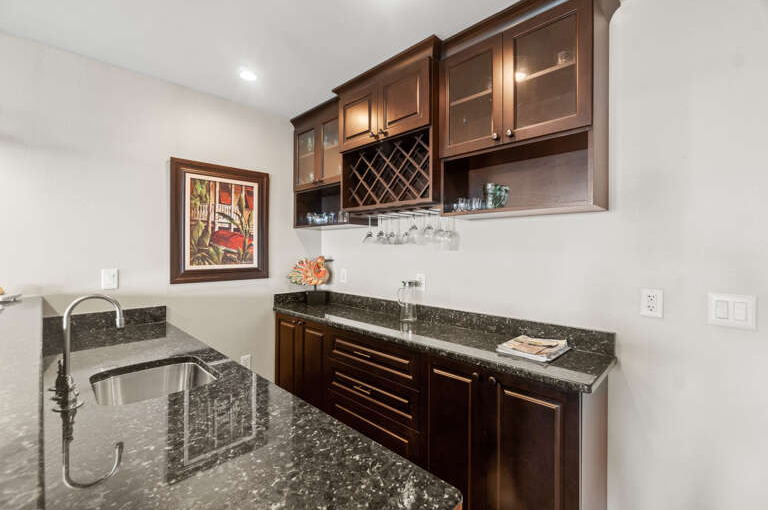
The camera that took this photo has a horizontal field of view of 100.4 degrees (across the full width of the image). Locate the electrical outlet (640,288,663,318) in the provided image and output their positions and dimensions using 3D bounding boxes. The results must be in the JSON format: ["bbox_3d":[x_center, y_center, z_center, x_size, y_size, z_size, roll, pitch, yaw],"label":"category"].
[{"bbox_3d":[1.071,0.193,1.279,0.070,0.115,0.010,1,1,43],"label":"electrical outlet"}]

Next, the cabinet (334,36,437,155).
[{"bbox_3d":[0.114,-0.811,1.880,0.715,0.382,0.440,1,1,43],"label":"cabinet"}]

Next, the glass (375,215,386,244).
[{"bbox_3d":[-0.020,-0.157,1.966,0.078,0.180,0.078,0,0,0],"label":"glass"}]

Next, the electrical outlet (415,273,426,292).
[{"bbox_3d":[0.232,0.179,2.067,0.072,0.115,0.010,1,1,43],"label":"electrical outlet"}]

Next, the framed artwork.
[{"bbox_3d":[-1.089,-0.211,2.181,0.035,0.775,0.630,1,1,43],"label":"framed artwork"}]

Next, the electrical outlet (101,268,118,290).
[{"bbox_3d":[-1.506,0.134,1.761,0.010,0.115,0.073,1,1,43],"label":"electrical outlet"}]

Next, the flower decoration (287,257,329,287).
[{"bbox_3d":[-0.595,0.125,2.507,0.310,0.230,0.110,0,0,-13],"label":"flower decoration"}]

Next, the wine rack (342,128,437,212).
[{"bbox_3d":[0.123,-0.441,1.899,0.675,0.355,0.400,1,1,43],"label":"wine rack"}]

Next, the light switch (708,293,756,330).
[{"bbox_3d":[1.228,0.199,1.131,0.115,0.117,0.010,1,1,43],"label":"light switch"}]

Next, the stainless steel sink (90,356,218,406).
[{"bbox_3d":[-0.761,0.521,1.075,0.395,0.190,0.325,1,1,43],"label":"stainless steel sink"}]

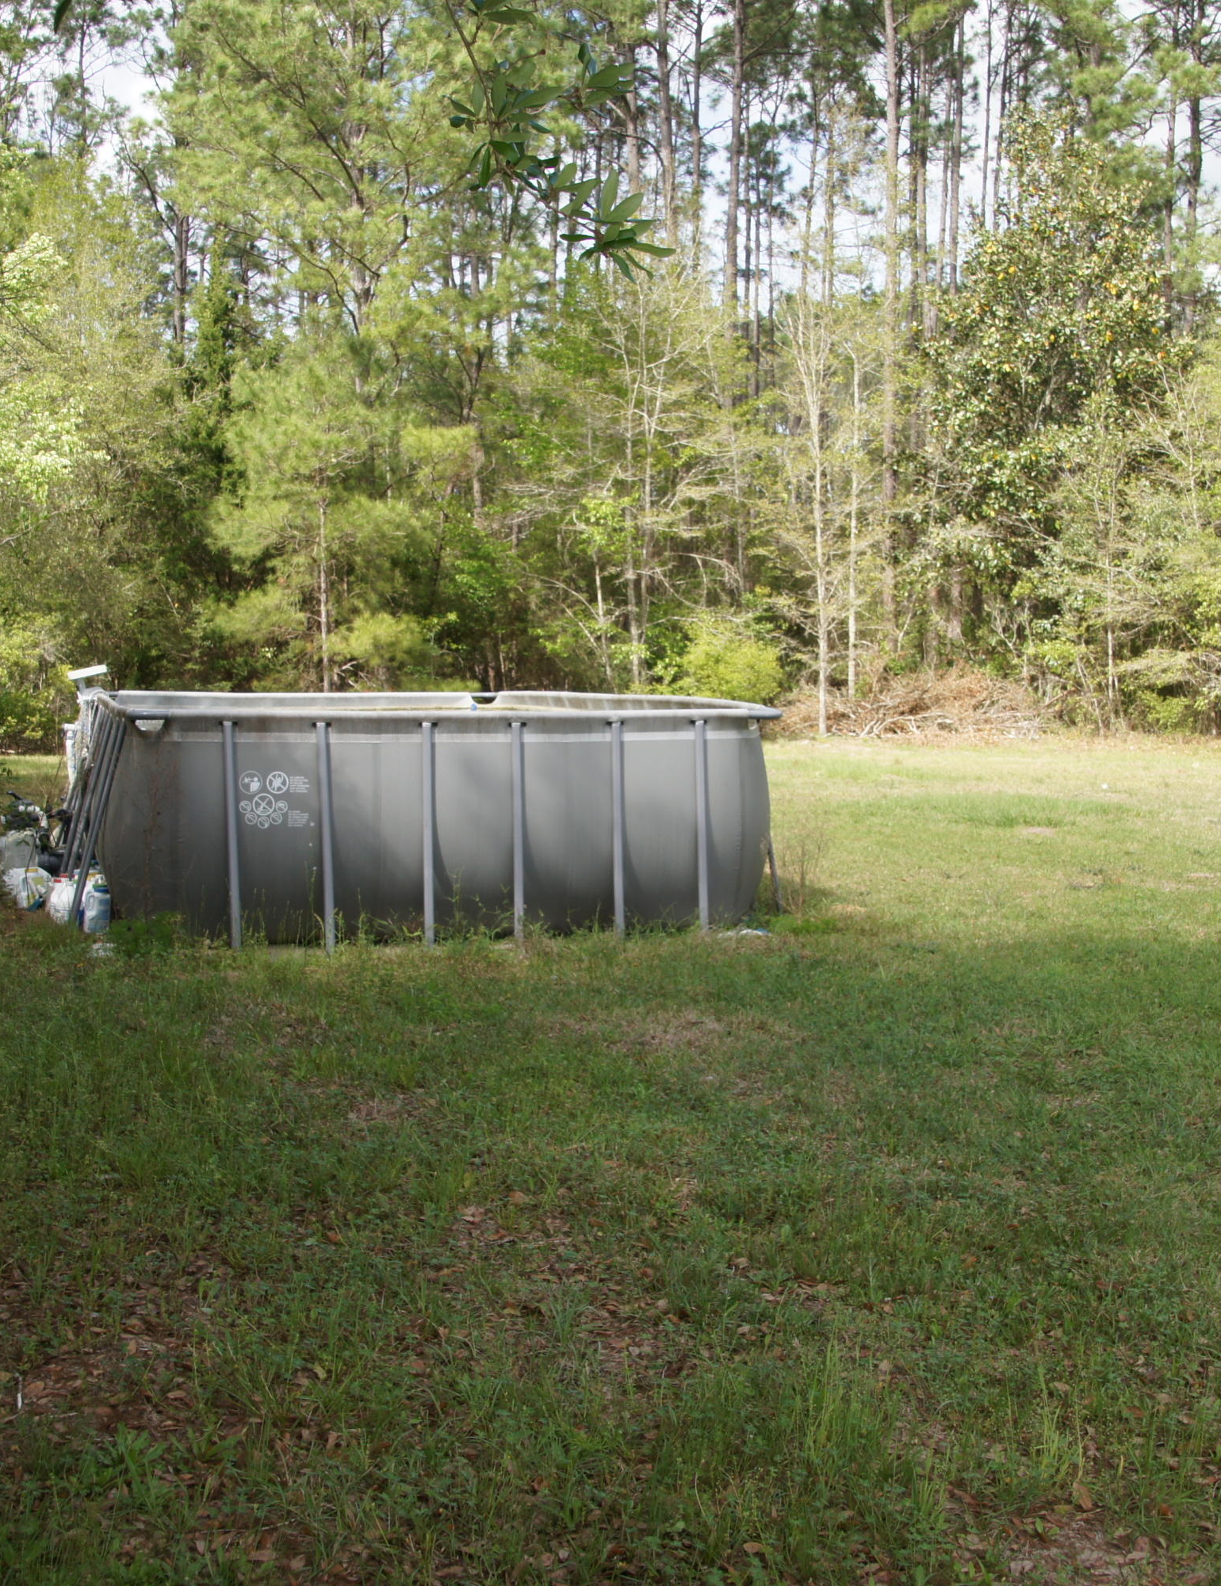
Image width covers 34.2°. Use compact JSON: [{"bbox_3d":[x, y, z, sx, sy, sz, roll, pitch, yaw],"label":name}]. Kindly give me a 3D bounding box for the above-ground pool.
[{"bbox_3d":[-1.820,-0.030,14.850,3.850,1.320,7.500,-1,4,-16],"label":"above-ground pool"}]

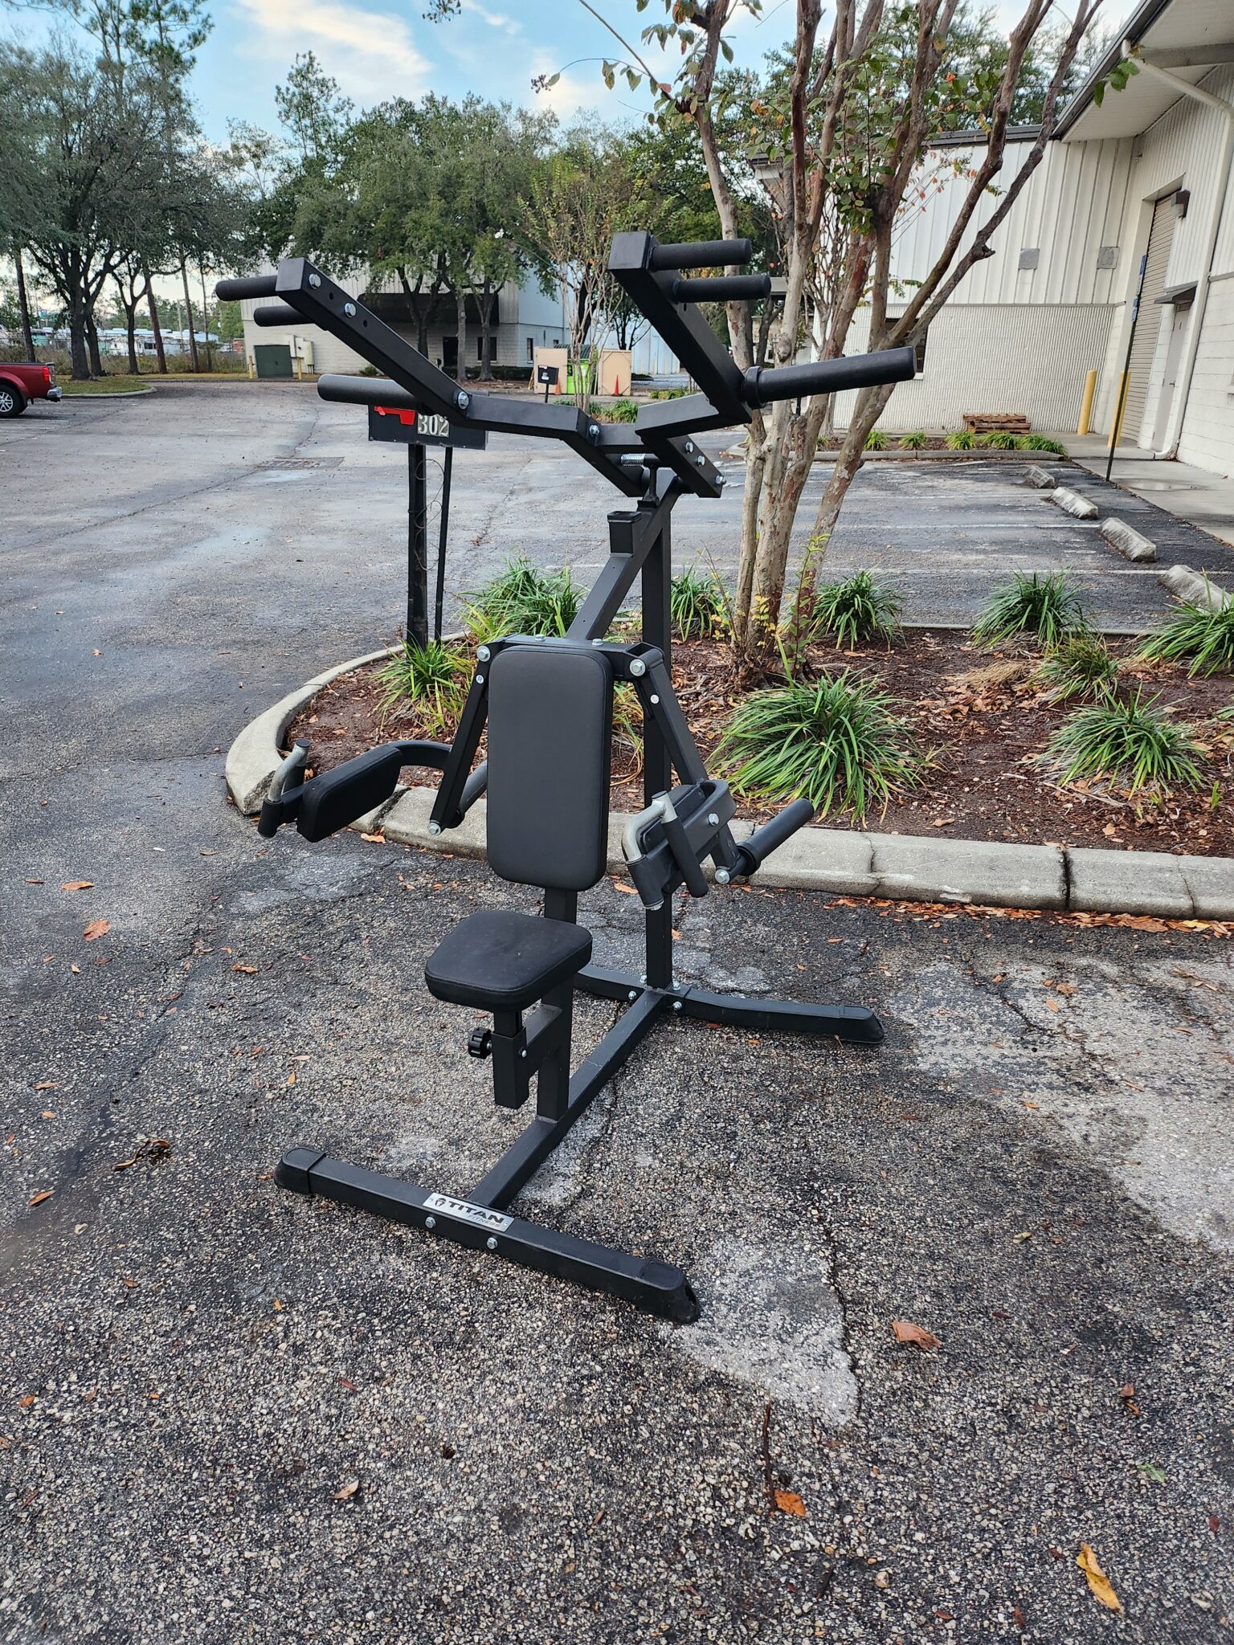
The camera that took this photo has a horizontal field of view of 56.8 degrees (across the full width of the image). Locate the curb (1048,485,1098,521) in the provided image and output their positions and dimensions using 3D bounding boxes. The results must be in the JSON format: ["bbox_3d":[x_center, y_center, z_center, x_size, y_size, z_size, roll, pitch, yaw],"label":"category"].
[{"bbox_3d":[5.400,-3.781,13.490,0.200,0.140,1.780,5,23,10],"label":"curb"}]

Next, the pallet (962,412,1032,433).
[{"bbox_3d":[7.068,-7.467,21.352,1.250,0.290,1.050,5,23,10],"label":"pallet"}]

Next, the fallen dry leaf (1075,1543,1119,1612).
[{"bbox_3d":[0.662,1.039,1.568,0.034,0.016,0.094,-3,23,-9],"label":"fallen dry leaf"}]

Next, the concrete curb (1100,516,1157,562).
[{"bbox_3d":[4.935,-2.738,11.007,0.200,0.140,1.780,5,23,10],"label":"concrete curb"}]

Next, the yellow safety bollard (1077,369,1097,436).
[{"bbox_3d":[8.640,-7.719,20.952,0.160,1.130,0.160,5,23,10],"label":"yellow safety bollard"}]

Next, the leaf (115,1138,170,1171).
[{"bbox_3d":[-0.995,0.697,2.394,0.106,0.030,0.057,-16,28,-35],"label":"leaf"}]

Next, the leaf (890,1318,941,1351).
[{"bbox_3d":[0.511,0.879,1.954,0.082,0.018,0.050,17,28,33],"label":"leaf"}]

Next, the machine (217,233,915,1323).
[{"bbox_3d":[-0.079,-0.174,2.284,1.210,1.715,1.080,10,25,23],"label":"machine"}]

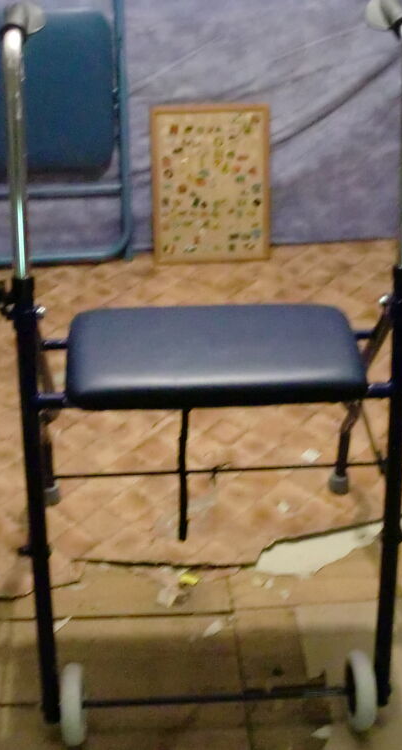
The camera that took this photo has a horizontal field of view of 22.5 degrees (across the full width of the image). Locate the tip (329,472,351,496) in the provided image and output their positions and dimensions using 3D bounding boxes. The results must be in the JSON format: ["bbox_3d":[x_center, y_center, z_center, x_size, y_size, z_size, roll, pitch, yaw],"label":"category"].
[{"bbox_3d":[0.273,0.207,1.975,0.039,0.041,0.039,2,39,0],"label":"tip"}]

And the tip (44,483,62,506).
[{"bbox_3d":[-0.286,0.223,1.927,0.039,0.041,0.039,2,39,0],"label":"tip"}]

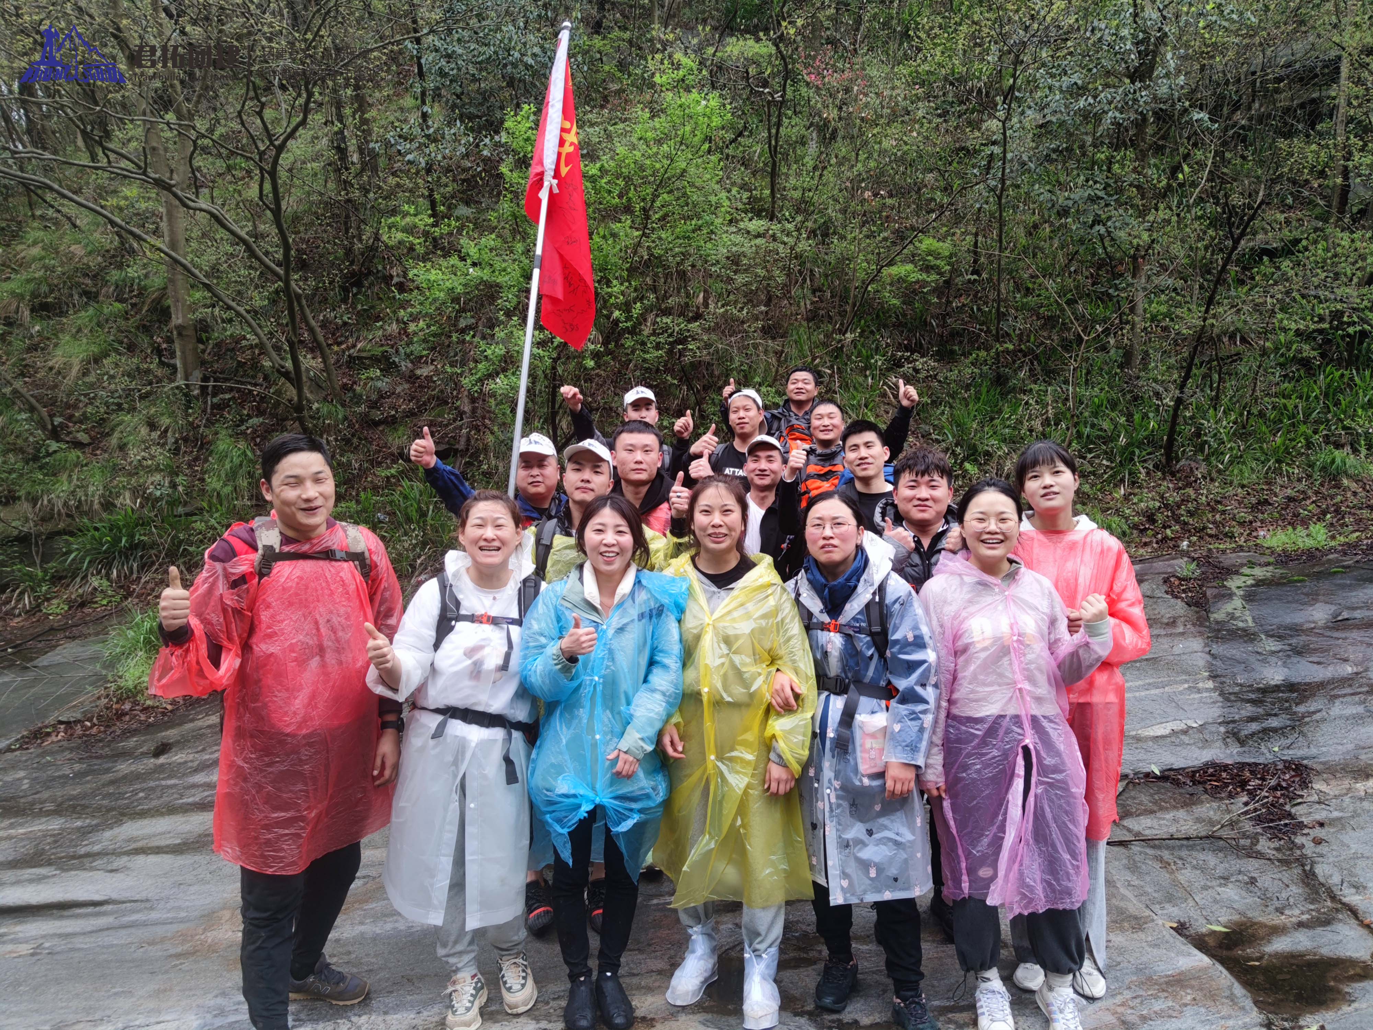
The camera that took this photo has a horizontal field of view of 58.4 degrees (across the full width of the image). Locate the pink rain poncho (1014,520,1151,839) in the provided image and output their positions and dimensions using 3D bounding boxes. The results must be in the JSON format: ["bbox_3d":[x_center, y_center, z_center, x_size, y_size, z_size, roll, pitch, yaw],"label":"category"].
[{"bbox_3d":[1.164,0.516,3.830,0.560,1.000,0.400,1,5,14],"label":"pink rain poncho"}]

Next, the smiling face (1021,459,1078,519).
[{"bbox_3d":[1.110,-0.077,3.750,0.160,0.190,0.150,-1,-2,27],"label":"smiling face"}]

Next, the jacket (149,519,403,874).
[{"bbox_3d":[-1.128,0.484,3.480,0.660,0.970,0.420,-2,7,-13],"label":"jacket"}]

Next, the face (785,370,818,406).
[{"bbox_3d":[0.642,-0.708,6.850,0.170,0.195,0.140,1,5,14],"label":"face"}]

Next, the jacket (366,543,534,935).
[{"bbox_3d":[-0.692,0.673,3.700,0.550,1.150,0.420,0,4,-6],"label":"jacket"}]

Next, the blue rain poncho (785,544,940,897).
[{"bbox_3d":[0.520,0.605,3.650,0.460,1.030,0.360,0,2,18],"label":"blue rain poncho"}]

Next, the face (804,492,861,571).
[{"bbox_3d":[0.423,0.050,3.600,0.162,0.215,0.170,1,2,19],"label":"face"}]

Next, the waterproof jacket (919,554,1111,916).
[{"bbox_3d":[0.928,0.605,3.480,0.520,0.990,0.380,0,1,9],"label":"waterproof jacket"}]

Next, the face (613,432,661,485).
[{"bbox_3d":[-0.182,-0.210,4.580,0.175,0.200,0.140,0,4,-2],"label":"face"}]

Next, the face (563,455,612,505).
[{"bbox_3d":[-0.352,-0.125,4.380,0.165,0.190,0.150,3,3,0],"label":"face"}]

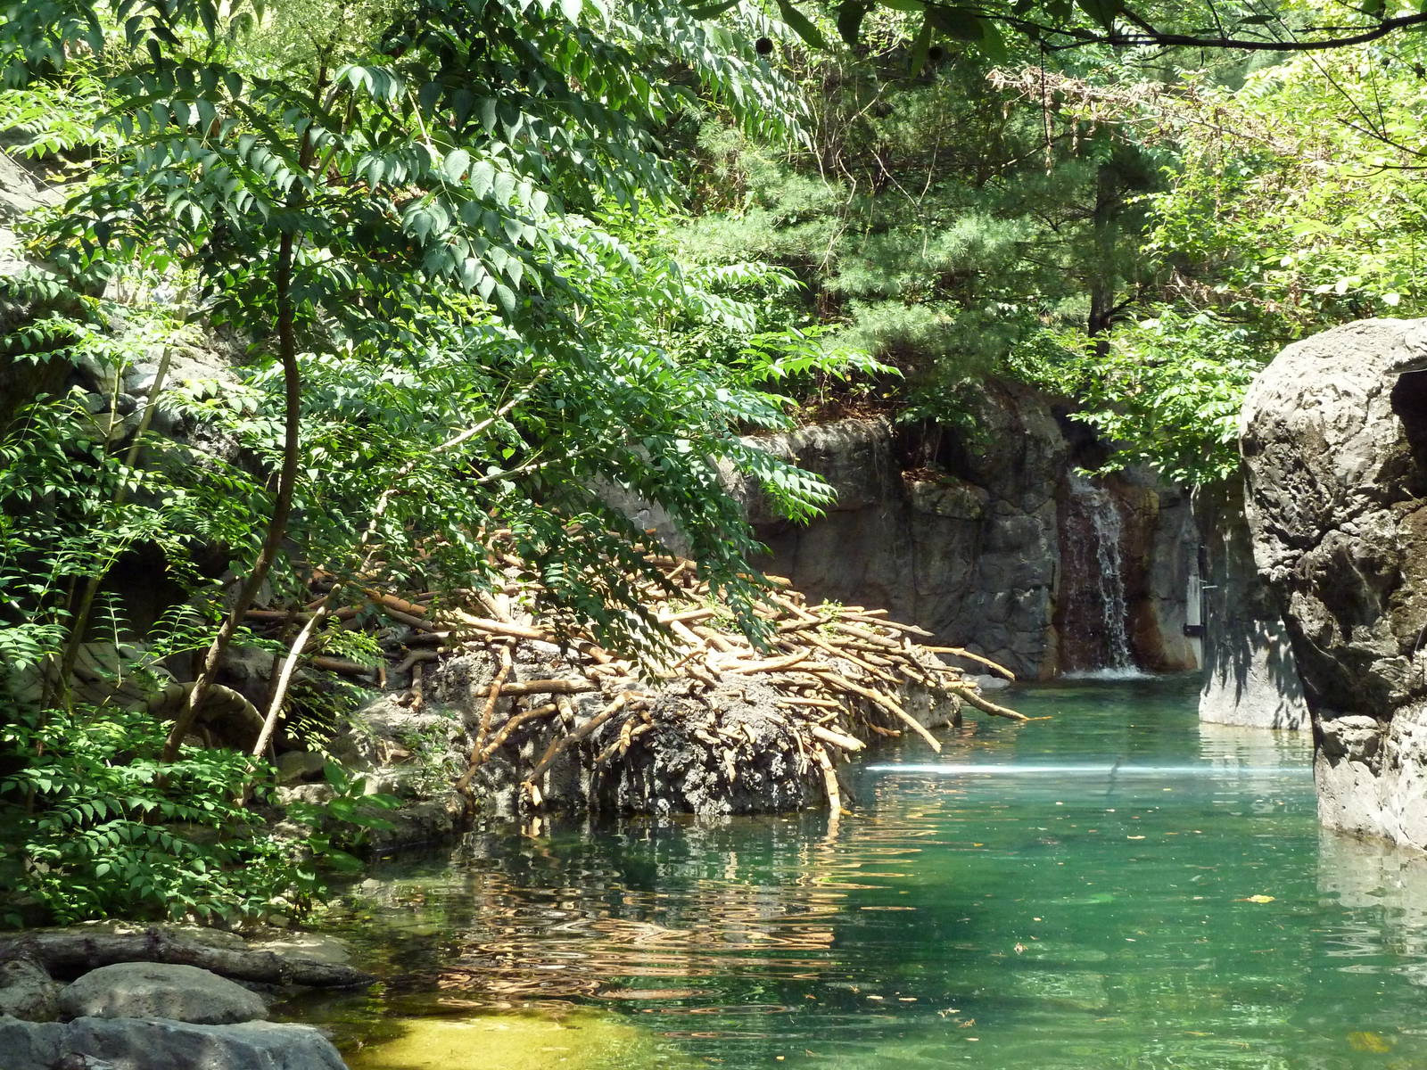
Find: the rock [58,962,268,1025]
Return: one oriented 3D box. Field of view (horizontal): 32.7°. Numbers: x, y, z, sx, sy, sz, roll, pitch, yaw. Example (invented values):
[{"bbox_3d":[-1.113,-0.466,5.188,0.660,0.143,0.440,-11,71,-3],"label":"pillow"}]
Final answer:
[{"bbox_3d":[-1.696,1.425,7.500,0.630,0.200,0.420,0,3,-6],"label":"rock"}]

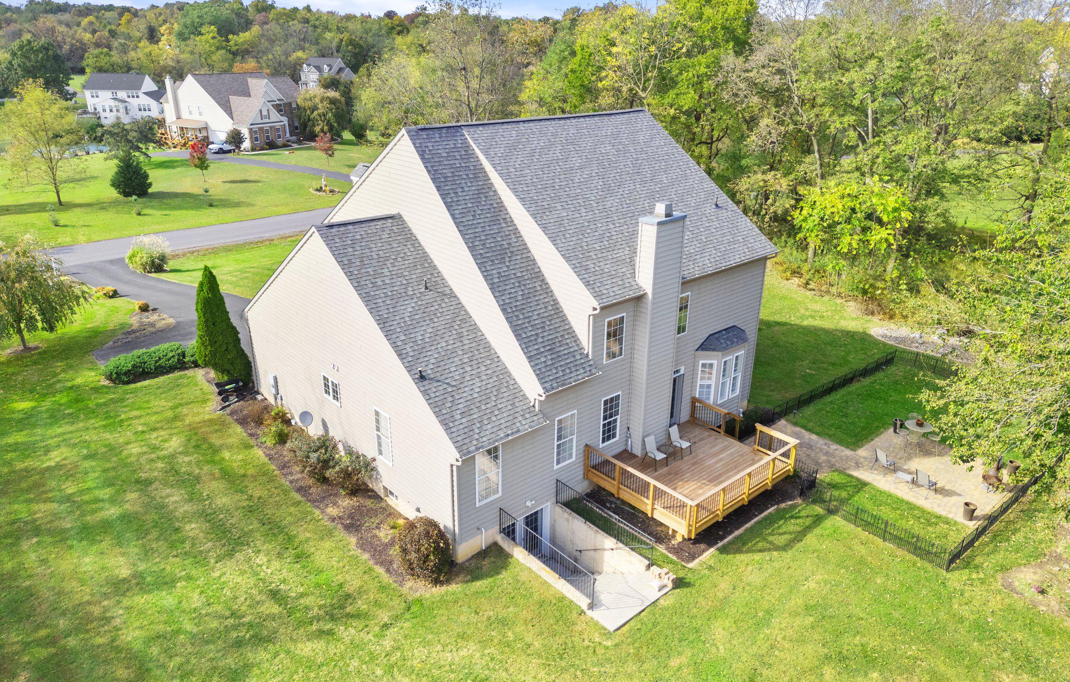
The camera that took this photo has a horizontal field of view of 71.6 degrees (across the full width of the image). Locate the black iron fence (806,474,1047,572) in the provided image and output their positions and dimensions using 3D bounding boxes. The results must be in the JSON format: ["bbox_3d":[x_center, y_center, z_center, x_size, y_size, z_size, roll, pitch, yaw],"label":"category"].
[{"bbox_3d":[12.435,4.412,23.685,7.050,0.780,4.600,-18,29,-38],"label":"black iron fence"}]

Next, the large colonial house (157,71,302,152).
[{"bbox_3d":[-42.756,-34.462,109.102,22.500,9.400,15.700,17,27,34],"label":"large colonial house"}]

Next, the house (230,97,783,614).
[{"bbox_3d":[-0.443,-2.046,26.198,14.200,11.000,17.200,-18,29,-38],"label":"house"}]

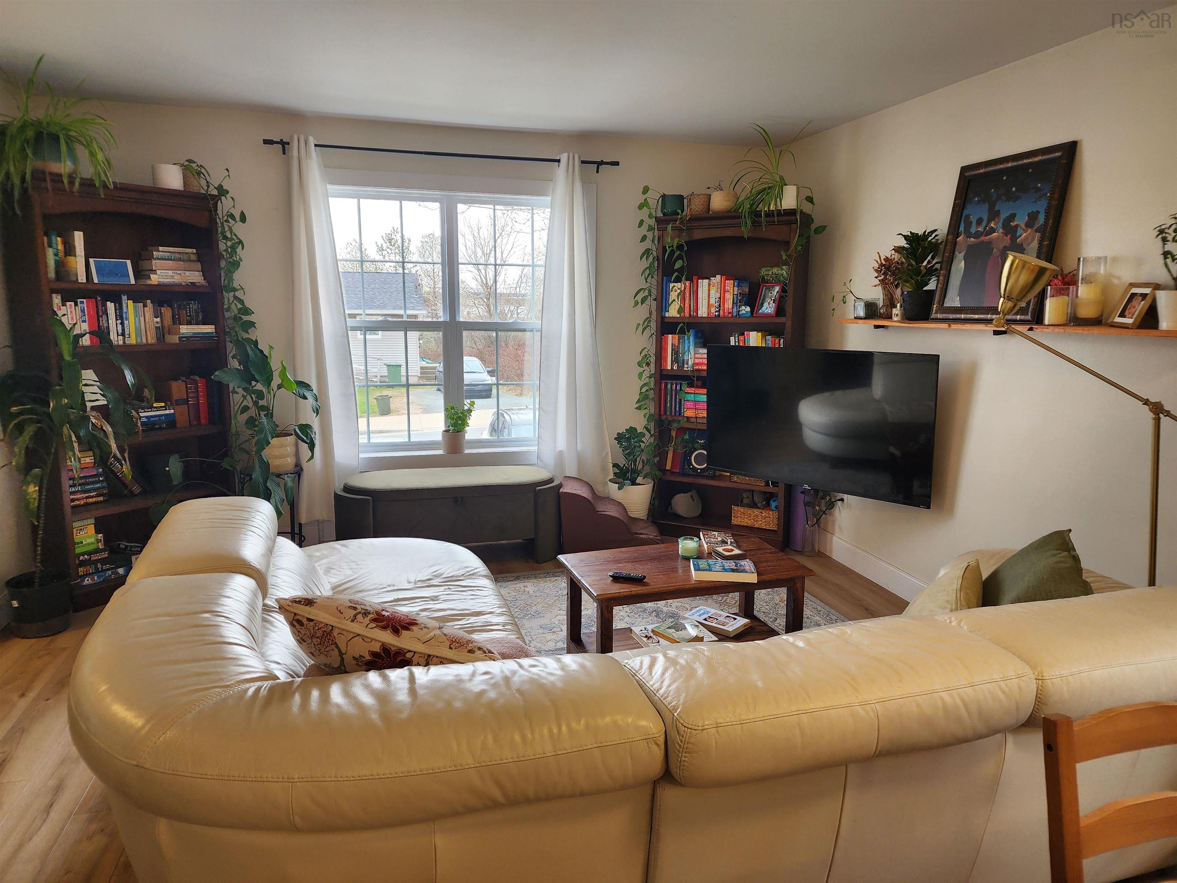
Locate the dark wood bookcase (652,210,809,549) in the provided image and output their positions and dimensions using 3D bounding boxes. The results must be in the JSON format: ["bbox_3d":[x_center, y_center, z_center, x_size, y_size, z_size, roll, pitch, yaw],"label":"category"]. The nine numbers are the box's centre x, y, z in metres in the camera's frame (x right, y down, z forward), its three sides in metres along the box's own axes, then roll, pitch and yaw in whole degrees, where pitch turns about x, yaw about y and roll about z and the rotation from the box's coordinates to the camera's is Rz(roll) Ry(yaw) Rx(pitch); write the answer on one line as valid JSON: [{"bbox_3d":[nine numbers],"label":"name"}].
[{"bbox_3d":[0.856,-0.364,4.795,0.850,1.970,0.330,6,11,26],"label":"dark wood bookcase"}]

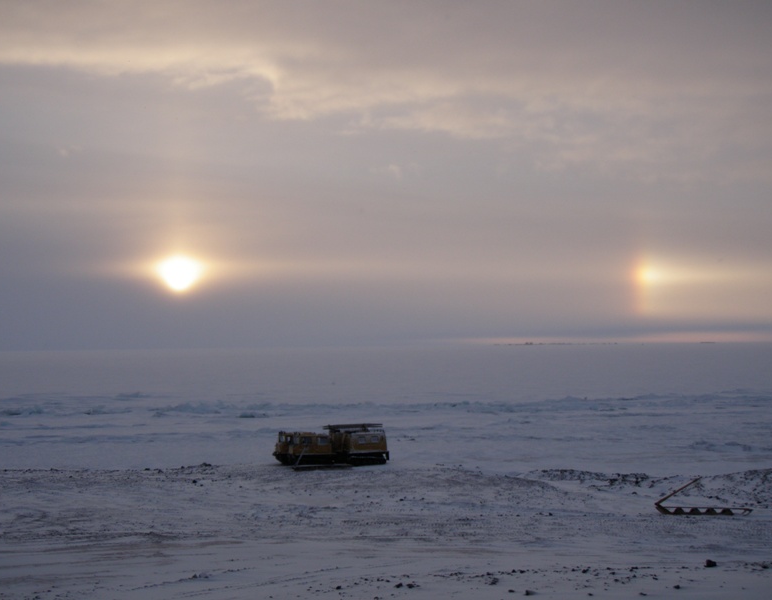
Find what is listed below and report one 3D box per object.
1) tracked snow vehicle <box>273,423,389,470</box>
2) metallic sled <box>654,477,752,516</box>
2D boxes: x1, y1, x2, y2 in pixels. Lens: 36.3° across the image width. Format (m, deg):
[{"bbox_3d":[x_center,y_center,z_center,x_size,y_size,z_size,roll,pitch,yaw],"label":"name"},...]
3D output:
[{"bbox_3d":[-3.503,9.293,76.000,7.100,2.650,2.000,1,-3,-31],"label":"tracked snow vehicle"},{"bbox_3d":[13.564,8.403,50.500,4.150,1.600,1.200,-1,-2,8],"label":"metallic sled"}]

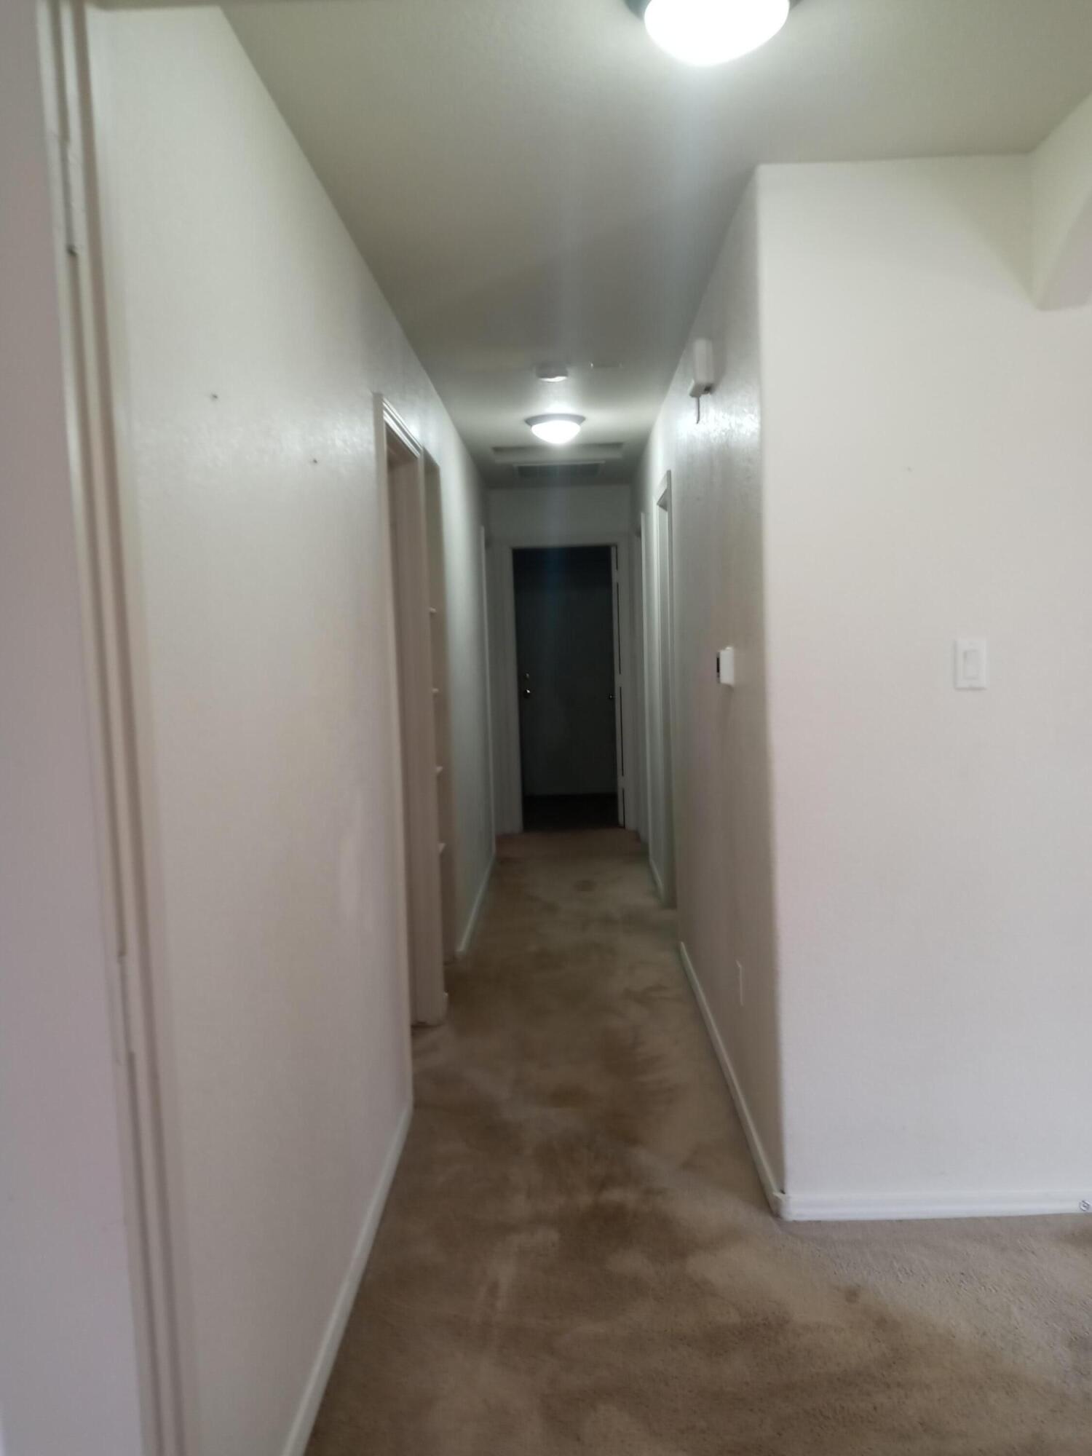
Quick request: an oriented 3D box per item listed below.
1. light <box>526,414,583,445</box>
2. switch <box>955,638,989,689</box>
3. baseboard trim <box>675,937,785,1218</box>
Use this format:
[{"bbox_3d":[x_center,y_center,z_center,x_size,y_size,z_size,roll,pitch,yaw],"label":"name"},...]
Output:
[{"bbox_3d":[0.049,-1.406,5.602,0.293,0.112,0.293,-2,5,1],"label":"light"},{"bbox_3d":[0.972,-0.145,2.692,0.071,0.115,0.010,-2,5,1],"label":"switch"},{"bbox_3d":[0.570,1.049,3.932,0.018,0.064,2.263,-2,5,1],"label":"baseboard trim"}]

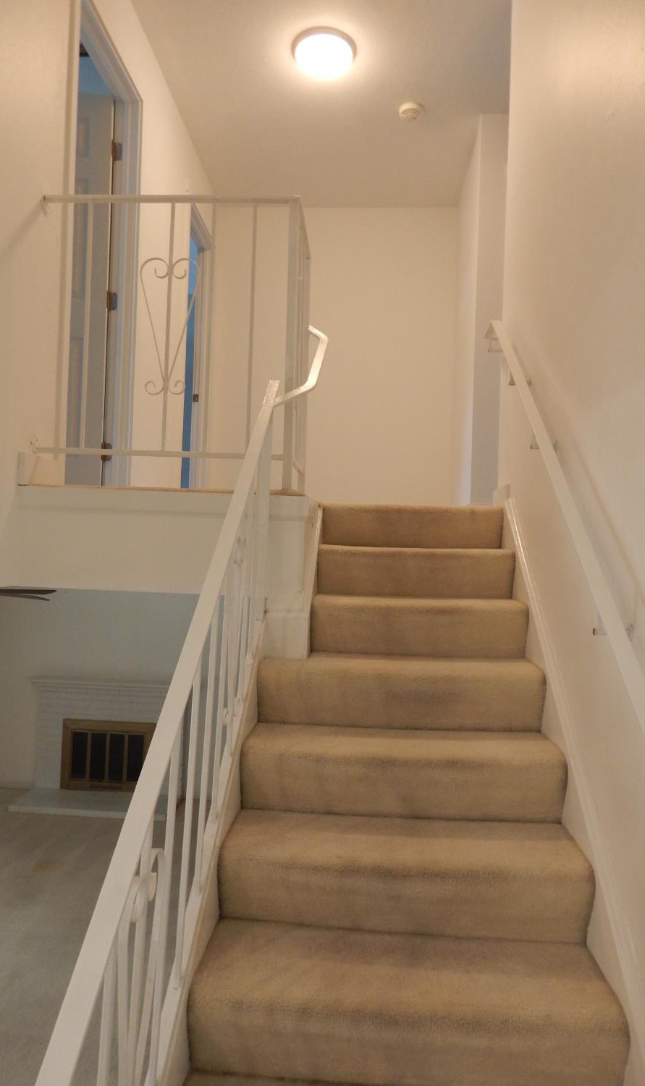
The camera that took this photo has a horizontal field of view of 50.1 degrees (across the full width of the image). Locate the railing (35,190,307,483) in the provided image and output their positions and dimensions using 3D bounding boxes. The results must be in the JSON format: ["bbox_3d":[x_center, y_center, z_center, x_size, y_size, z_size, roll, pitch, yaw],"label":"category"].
[{"bbox_3d":[-0.528,-0.696,2.633,0.925,1.022,0.520,2,-1,4],"label":"railing"}]

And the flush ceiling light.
[{"bbox_3d":[0.007,-2.535,3.622,0.338,0.094,0.338,2,-1,4],"label":"flush ceiling light"}]

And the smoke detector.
[{"bbox_3d":[0.521,-2.541,4.081,0.134,0.040,0.134,2,-1,4],"label":"smoke detector"}]

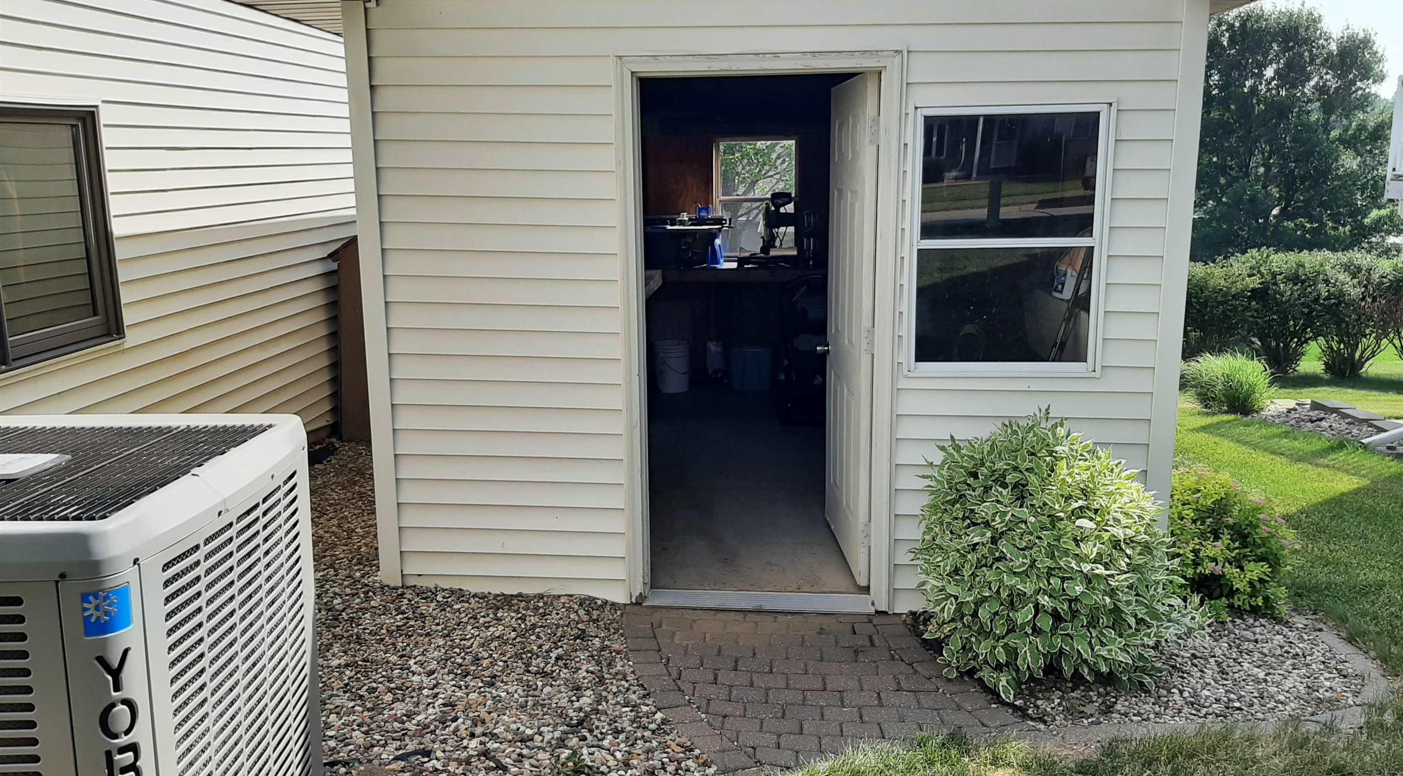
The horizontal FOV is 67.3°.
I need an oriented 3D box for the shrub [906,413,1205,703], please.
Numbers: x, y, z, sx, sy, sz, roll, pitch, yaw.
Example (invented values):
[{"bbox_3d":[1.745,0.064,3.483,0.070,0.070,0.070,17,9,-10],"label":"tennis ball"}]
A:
[{"bbox_3d":[1.215,0.544,3.639,0.950,0.900,0.840,1,11,5],"label":"shrub"}]

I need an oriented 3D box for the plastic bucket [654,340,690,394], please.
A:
[{"bbox_3d":[-0.232,-0.163,8.270,0.300,0.370,0.300,0,11,0],"label":"plastic bucket"}]

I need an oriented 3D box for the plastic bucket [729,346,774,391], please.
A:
[{"bbox_3d":[0.392,-0.170,8.380,0.345,0.340,0.330,1,11,5],"label":"plastic bucket"}]

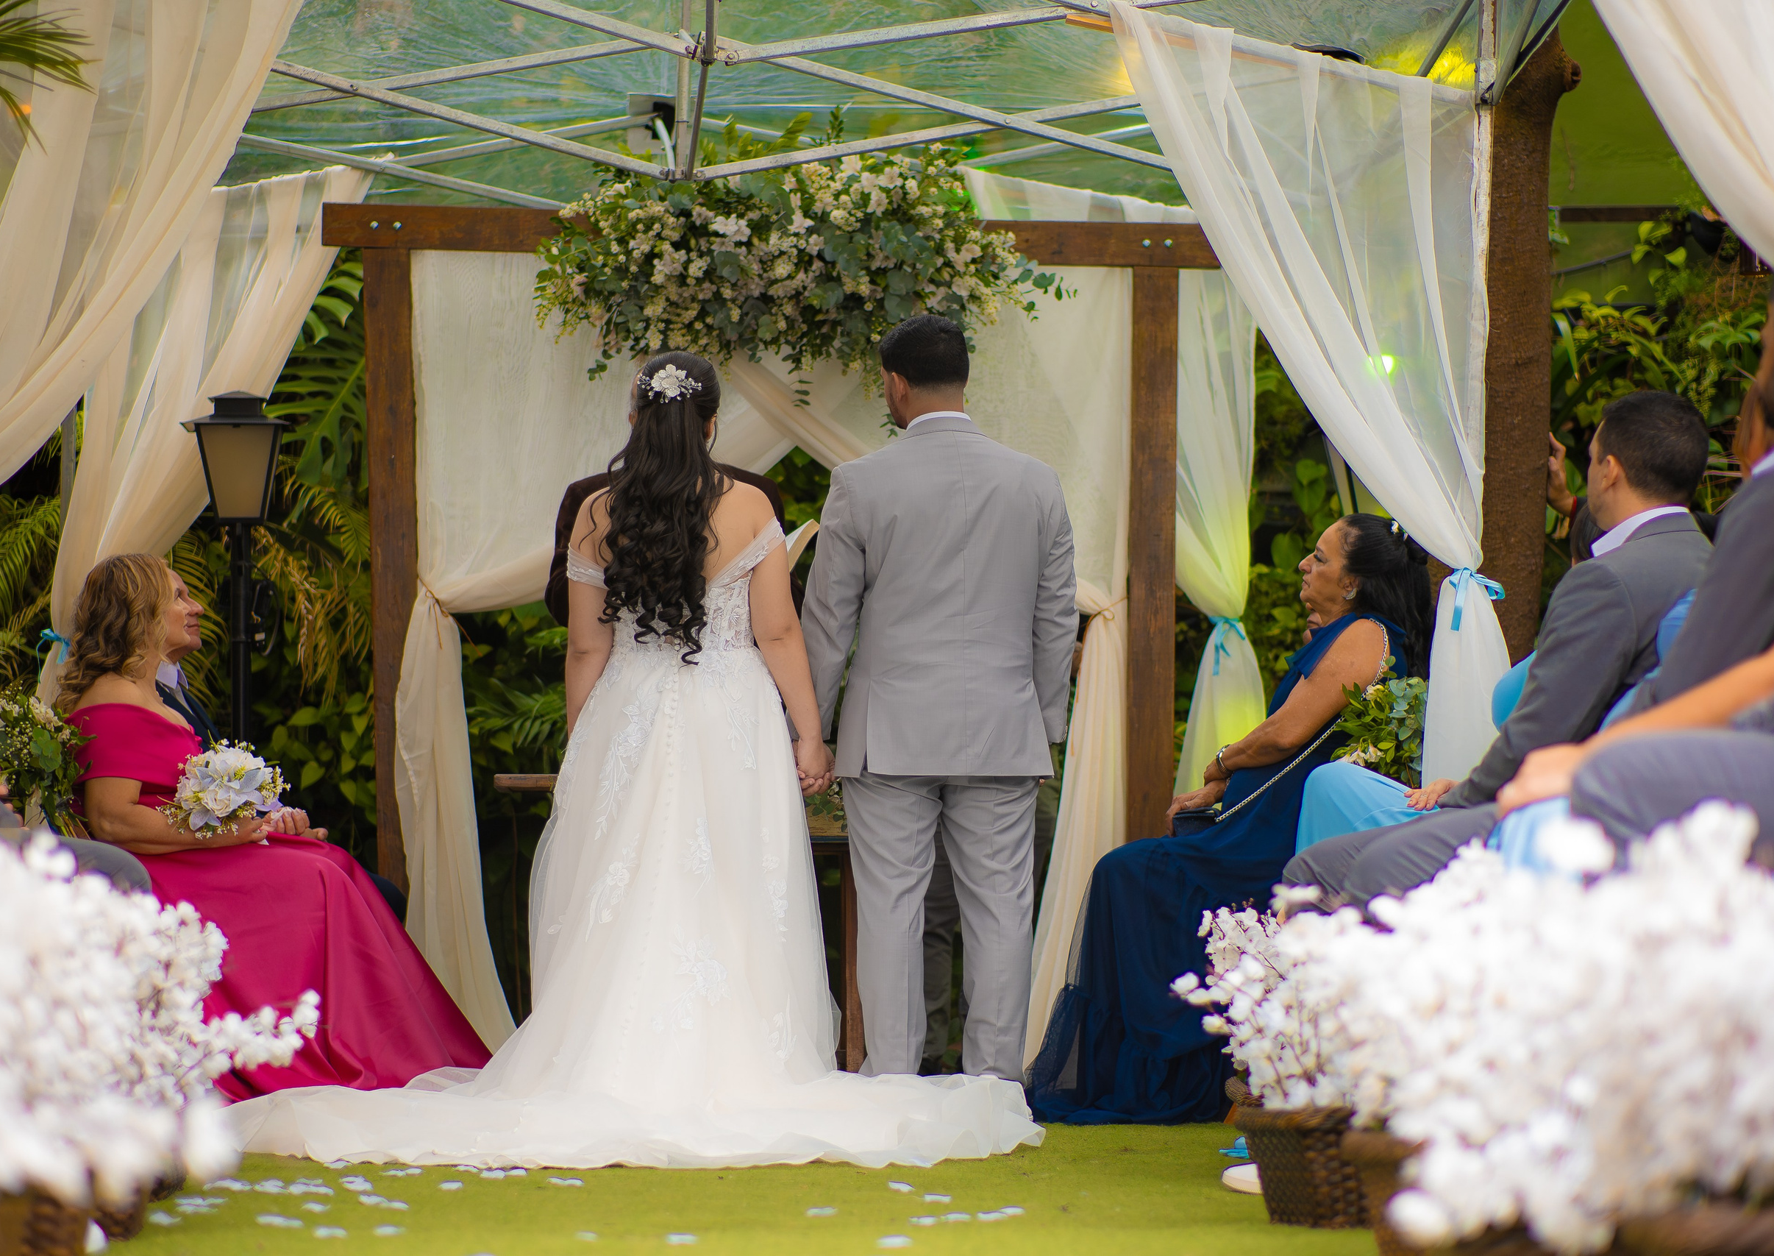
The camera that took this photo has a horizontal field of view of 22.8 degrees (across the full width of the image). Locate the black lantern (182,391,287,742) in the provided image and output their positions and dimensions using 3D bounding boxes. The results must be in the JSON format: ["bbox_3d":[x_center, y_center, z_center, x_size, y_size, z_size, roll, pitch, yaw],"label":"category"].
[{"bbox_3d":[-1.630,0.230,11.000,0.260,1.650,0.260,0,0,0],"label":"black lantern"}]

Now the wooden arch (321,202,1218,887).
[{"bbox_3d":[-0.300,0.010,11.250,2.300,2.150,0.200,0,-1,-4],"label":"wooden arch"}]

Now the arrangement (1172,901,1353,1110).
[{"bbox_3d":[0.680,0.630,7.400,0.400,0.370,0.380,0,0,0],"label":"arrangement"}]

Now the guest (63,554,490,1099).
[{"bbox_3d":[-1.367,0.443,9.850,0.950,1.230,0.600,0,0,-11],"label":"guest"}]

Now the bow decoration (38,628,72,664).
[{"bbox_3d":[-2.216,0.049,11.700,0.100,0.100,0.060,0,-1,-9],"label":"bow decoration"}]

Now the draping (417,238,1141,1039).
[{"bbox_3d":[-0.280,0.040,10.750,1.800,2.030,0.300,0,0,-3],"label":"draping"}]

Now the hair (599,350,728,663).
[{"bbox_3d":[-0.496,-0.270,9.780,0.290,0.700,0.260,0,-1,-7],"label":"hair"}]

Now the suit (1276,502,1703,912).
[{"bbox_3d":[1.050,0.365,7.550,0.740,1.100,0.550,-1,-2,19],"label":"suit"}]

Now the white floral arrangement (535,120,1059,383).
[{"bbox_3d":[-0.230,-0.950,11.100,1.330,0.660,0.500,0,-1,-4],"label":"white floral arrangement"}]

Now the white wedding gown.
[{"bbox_3d":[-0.500,0.400,9.350,1.600,1.300,1.650,0,0,3],"label":"white wedding gown"}]

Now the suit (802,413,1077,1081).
[{"bbox_3d":[0.119,0.273,9.880,0.610,1.510,0.360,0,-1,-11],"label":"suit"}]

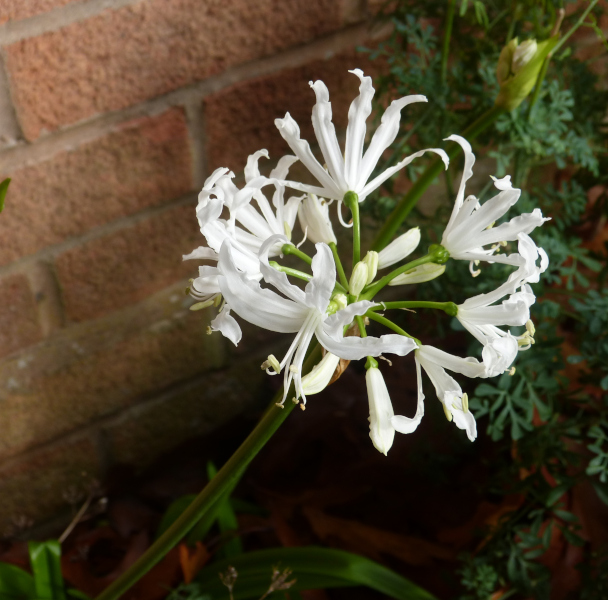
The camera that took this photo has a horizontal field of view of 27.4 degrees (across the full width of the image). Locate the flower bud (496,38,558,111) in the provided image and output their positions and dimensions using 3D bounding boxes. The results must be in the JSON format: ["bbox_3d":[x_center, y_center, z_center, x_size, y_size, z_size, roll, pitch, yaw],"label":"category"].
[{"bbox_3d":[0.120,-0.121,0.667,0.024,0.043,0.023,34,21,0],"label":"flower bud"}]

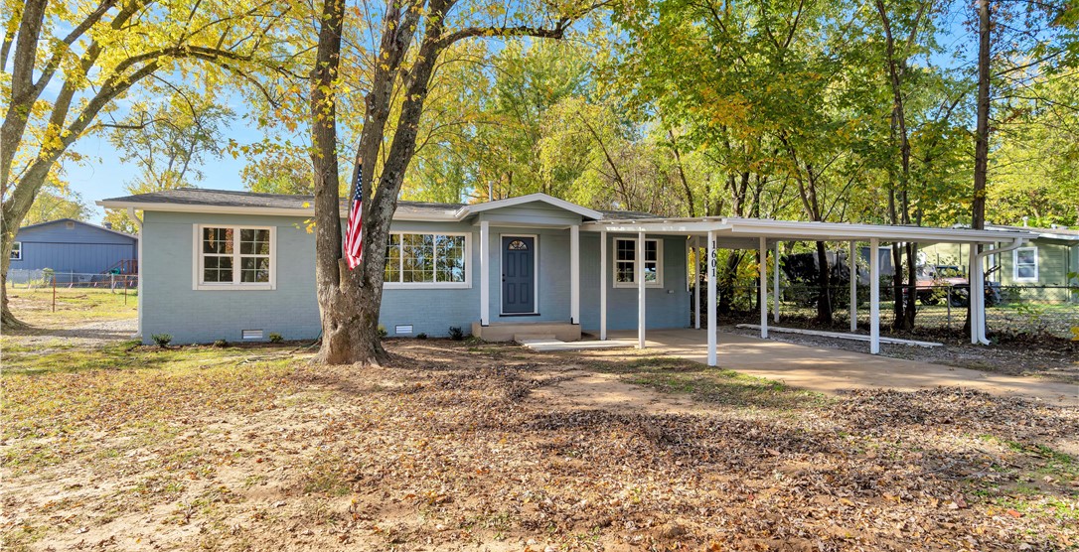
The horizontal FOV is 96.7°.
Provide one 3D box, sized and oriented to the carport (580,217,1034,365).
[{"bbox_3d":[5.630,0.072,11.811,8.200,2.920,6.600,0,-1,-18],"label":"carport"}]

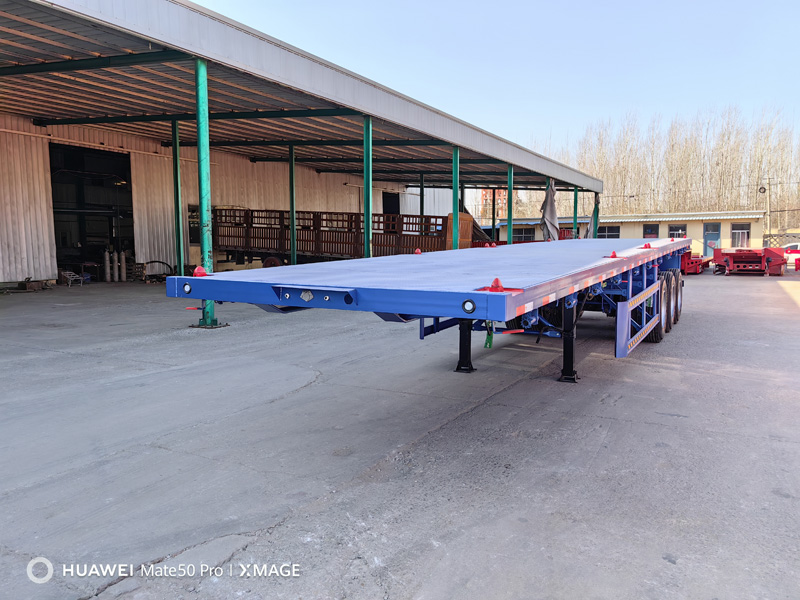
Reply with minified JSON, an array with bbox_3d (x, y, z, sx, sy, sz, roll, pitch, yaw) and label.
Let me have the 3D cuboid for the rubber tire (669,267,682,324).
[{"bbox_3d":[5.180,-0.069,11.913,0.300,1.042,1.042,3,6,29],"label":"rubber tire"}]

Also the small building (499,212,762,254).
[{"bbox_3d":[14.405,-3.865,40.522,15.871,3.080,5.000,3,6,29],"label":"small building"}]

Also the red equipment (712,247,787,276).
[{"bbox_3d":[16.423,-1.881,29.411,2.716,1.208,6.000,3,6,29],"label":"red equipment"}]

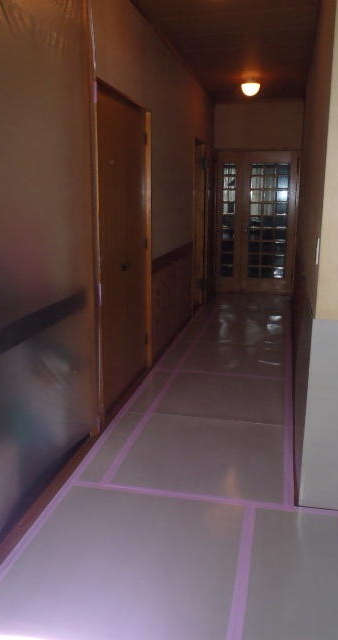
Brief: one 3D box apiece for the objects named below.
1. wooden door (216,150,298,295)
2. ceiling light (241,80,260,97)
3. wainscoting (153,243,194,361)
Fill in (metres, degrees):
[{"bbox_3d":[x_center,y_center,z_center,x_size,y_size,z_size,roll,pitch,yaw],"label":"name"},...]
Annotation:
[{"bbox_3d":[1.248,-1.391,7.533,1.130,2.080,0.120,3,14,12],"label":"wooden door"},{"bbox_3d":[0.943,-2.674,5.975,0.210,0.170,0.210,3,14,12],"label":"ceiling light"},{"bbox_3d":[0.070,-0.279,5.369,0.040,0.890,2.030,3,14,12],"label":"wainscoting"}]

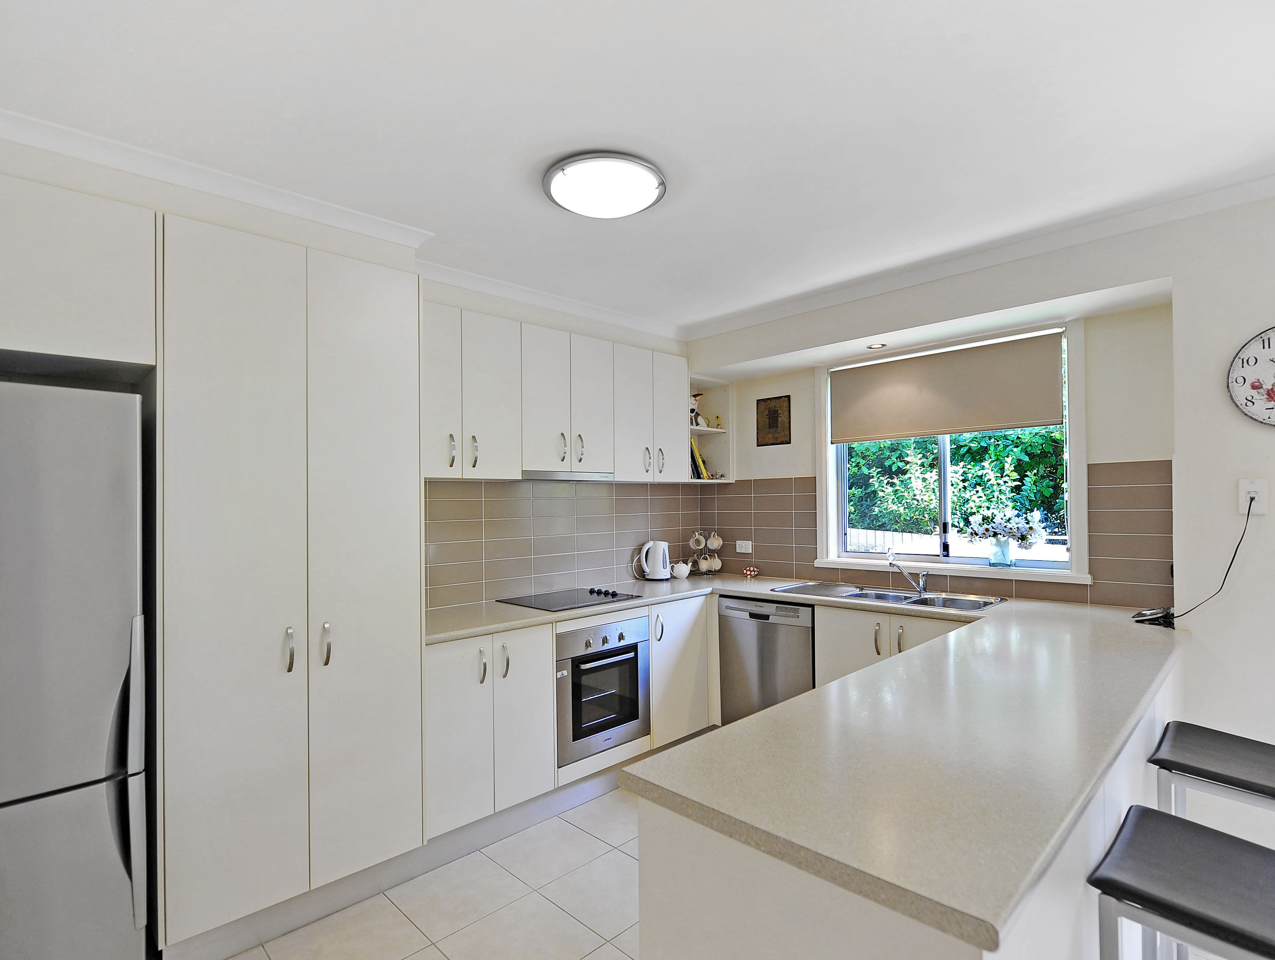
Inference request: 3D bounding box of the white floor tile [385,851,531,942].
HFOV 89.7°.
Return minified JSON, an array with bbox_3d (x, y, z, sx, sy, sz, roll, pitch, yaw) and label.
[{"bbox_3d":[-0.659,1.528,2.372,0.402,0.010,0.397,1,-2,-44],"label":"white floor tile"}]

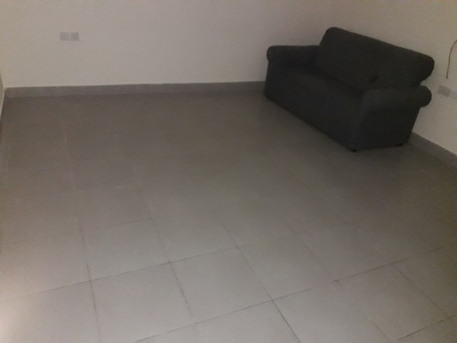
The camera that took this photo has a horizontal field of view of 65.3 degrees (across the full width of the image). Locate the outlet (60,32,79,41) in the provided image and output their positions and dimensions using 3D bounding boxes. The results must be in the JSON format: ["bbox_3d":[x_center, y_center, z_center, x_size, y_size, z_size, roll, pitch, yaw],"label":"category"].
[{"bbox_3d":[-1.539,-1.304,3.460,0.165,0.081,0.016,-8,32,-24],"label":"outlet"}]

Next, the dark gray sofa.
[{"bbox_3d":[1.165,-0.969,3.769,0.746,0.875,1.670,-8,32,-24],"label":"dark gray sofa"}]

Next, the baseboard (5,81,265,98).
[{"bbox_3d":[-0.702,-0.956,4.125,3.234,0.111,0.015,-8,32,-24],"label":"baseboard"}]

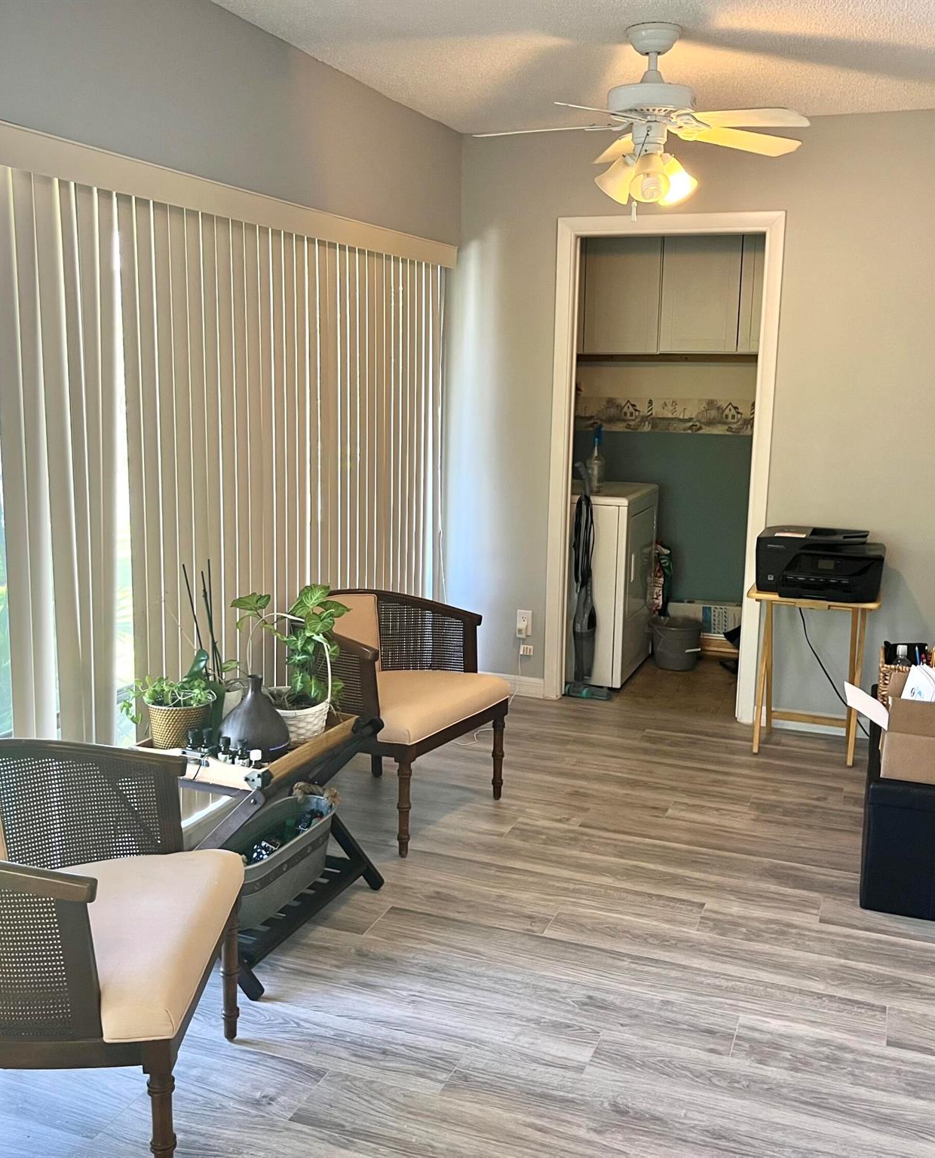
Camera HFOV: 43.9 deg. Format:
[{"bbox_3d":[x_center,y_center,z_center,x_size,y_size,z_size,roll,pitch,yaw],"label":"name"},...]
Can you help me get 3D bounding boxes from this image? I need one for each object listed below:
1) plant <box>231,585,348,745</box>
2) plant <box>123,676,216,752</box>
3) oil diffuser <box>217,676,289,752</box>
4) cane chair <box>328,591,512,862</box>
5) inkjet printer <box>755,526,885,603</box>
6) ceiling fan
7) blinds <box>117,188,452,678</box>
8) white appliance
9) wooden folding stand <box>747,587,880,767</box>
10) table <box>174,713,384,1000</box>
[{"bbox_3d":[-0.460,0.214,3.012,0.290,0.405,0.270,1,10,0],"label":"plant"},{"bbox_3d":[-0.732,0.334,2.890,0.230,0.198,0.200,5,11,21],"label":"plant"},{"bbox_3d":[-0.527,0.341,2.875,0.168,0.195,0.168,1,10,0],"label":"oil diffuser"},{"bbox_3d":[-0.263,0.424,3.857,0.610,0.720,0.620,7,12,31],"label":"cane chair"},{"bbox_3d":[1.377,-0.062,4.530,0.460,0.228,0.380,5,11,21],"label":"inkjet printer"},{"bbox_3d":[0.553,-1.386,3.507,1.060,0.505,1.060,5,11,21],"label":"ceiling fan"},{"bbox_3d":[-0.503,-0.274,4.088,0.090,1.765,2.165,5,11,21],"label":"blinds"},{"bbox_3d":[0.532,-0.035,5.838,0.700,0.960,0.670,5,11,21],"label":"white appliance"},{"bbox_3d":[1.355,0.363,4.582,0.485,0.652,0.370,5,11,21],"label":"wooden folding stand"},{"bbox_3d":[-0.545,0.641,3.041,0.440,0.565,0.690,5,11,21],"label":"table"}]

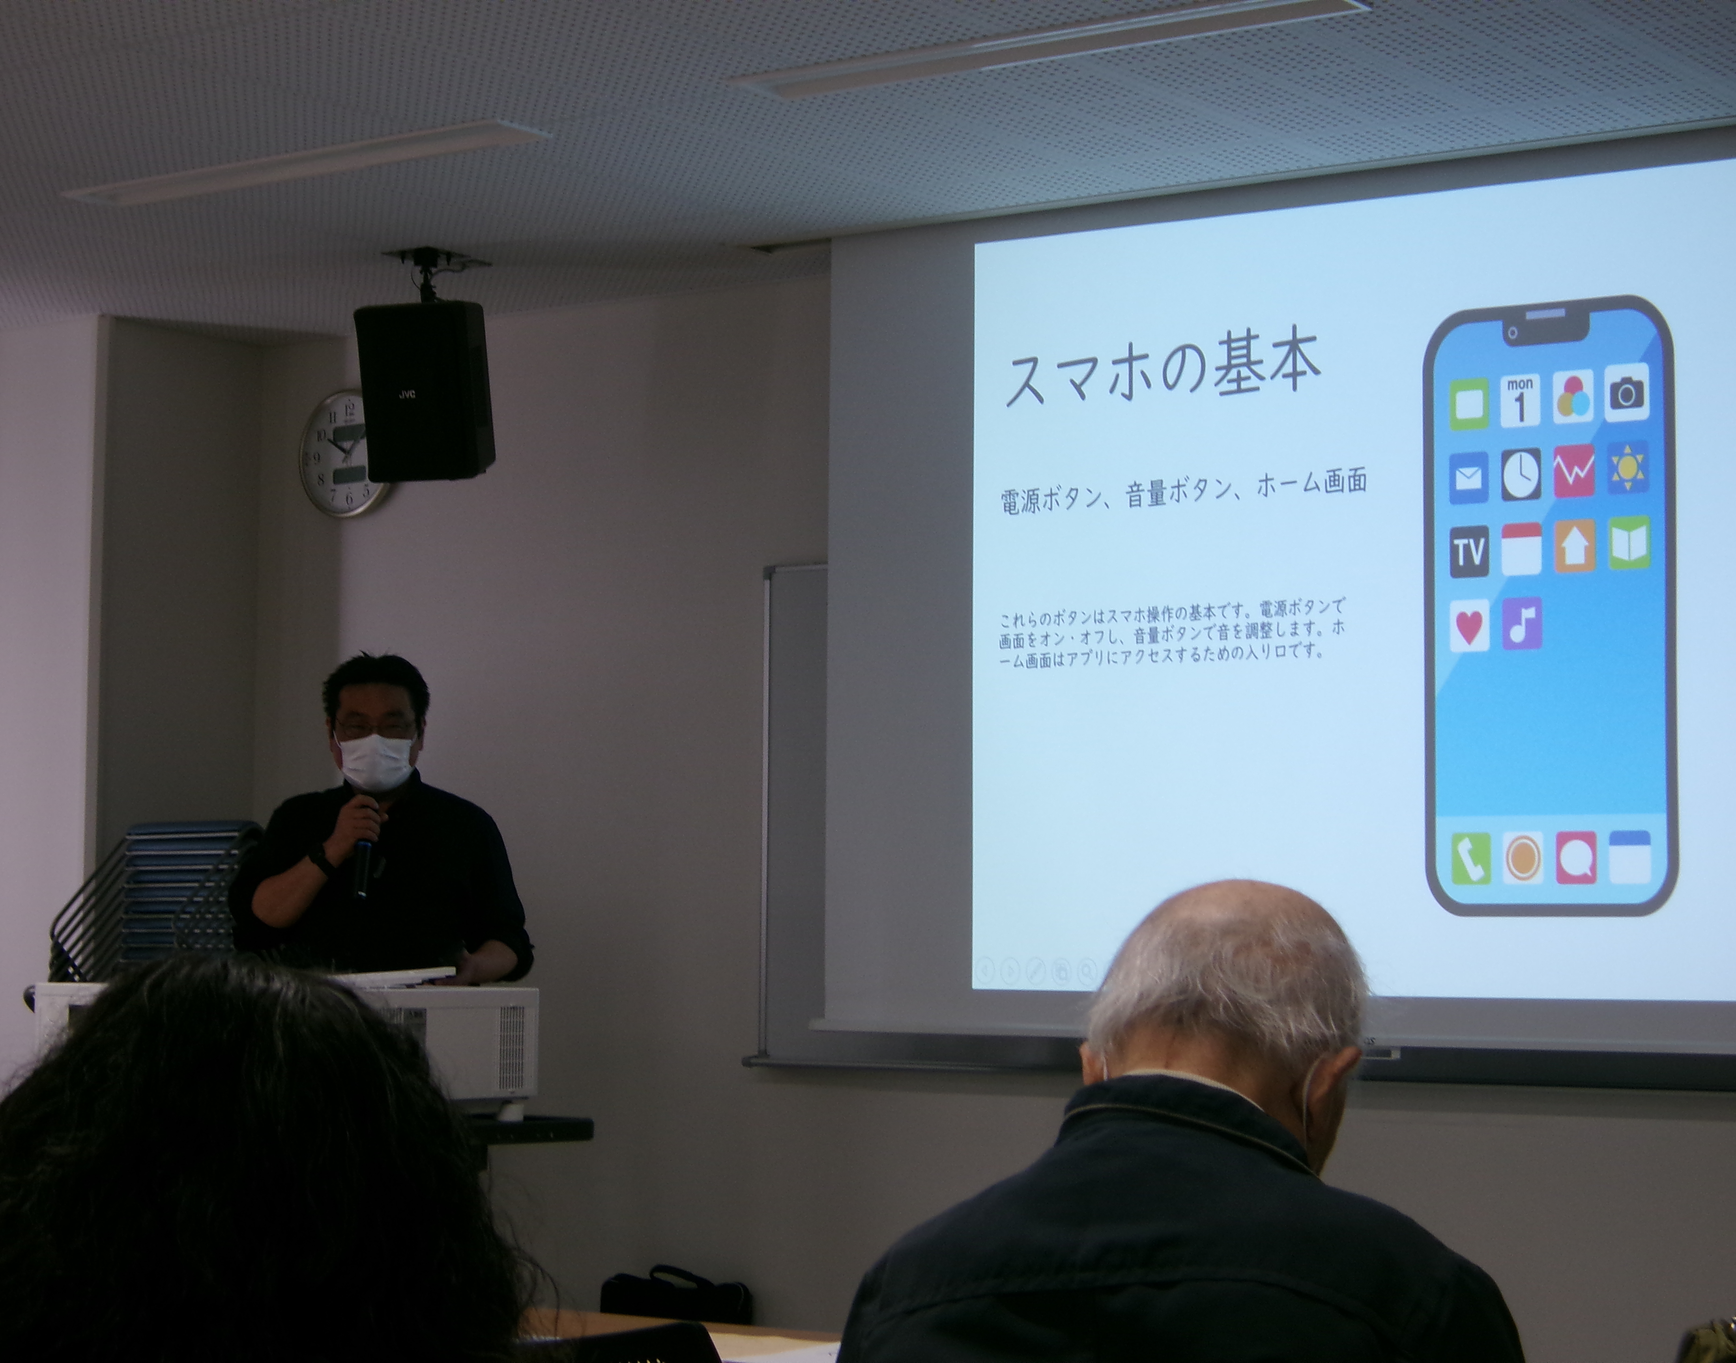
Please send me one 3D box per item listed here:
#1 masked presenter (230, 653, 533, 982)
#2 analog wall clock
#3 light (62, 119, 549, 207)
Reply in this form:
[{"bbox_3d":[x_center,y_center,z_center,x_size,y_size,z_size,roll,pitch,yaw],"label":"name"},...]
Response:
[{"bbox_3d":[-0.912,0.808,6.890,0.570,1.720,0.400,1,-4,-5],"label":"masked presenter"},{"bbox_3d":[-1.378,-0.605,9.757,0.345,0.345,0.050,-2,-5,35],"label":"analog wall clock"},{"bbox_3d":[-1.191,-1.106,7.678,1.265,0.070,0.175,-2,-5,36],"label":"light"}]

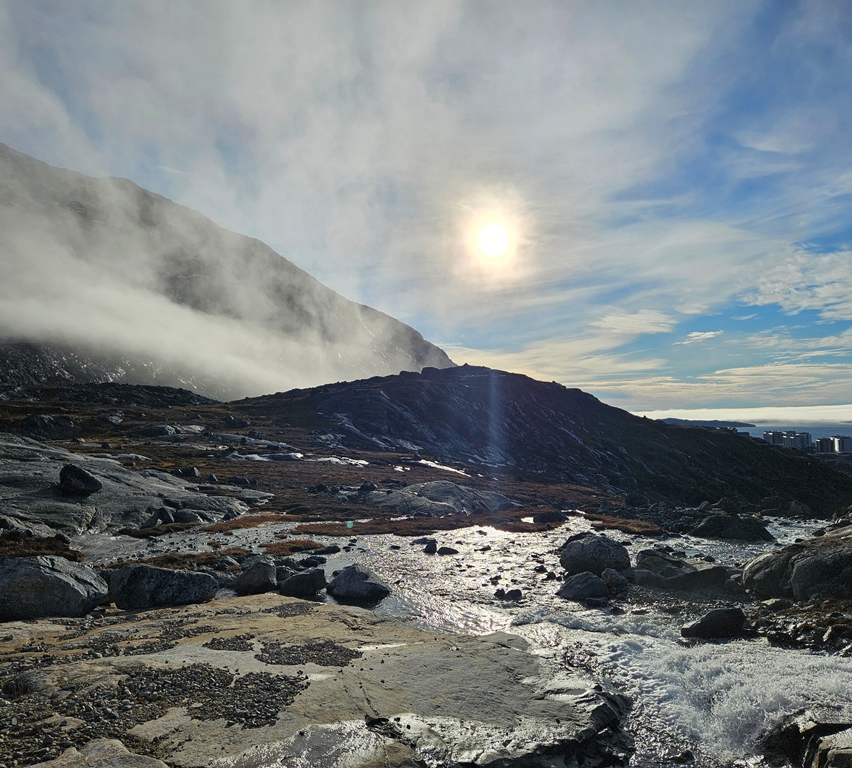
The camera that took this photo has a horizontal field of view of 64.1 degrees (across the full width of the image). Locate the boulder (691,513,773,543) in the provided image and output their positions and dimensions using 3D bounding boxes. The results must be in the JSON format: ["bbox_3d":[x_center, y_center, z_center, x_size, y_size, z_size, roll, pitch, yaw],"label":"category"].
[{"bbox_3d":[5.680,2.670,12.700,1.480,0.440,0.950,0,-3,-3],"label":"boulder"}]

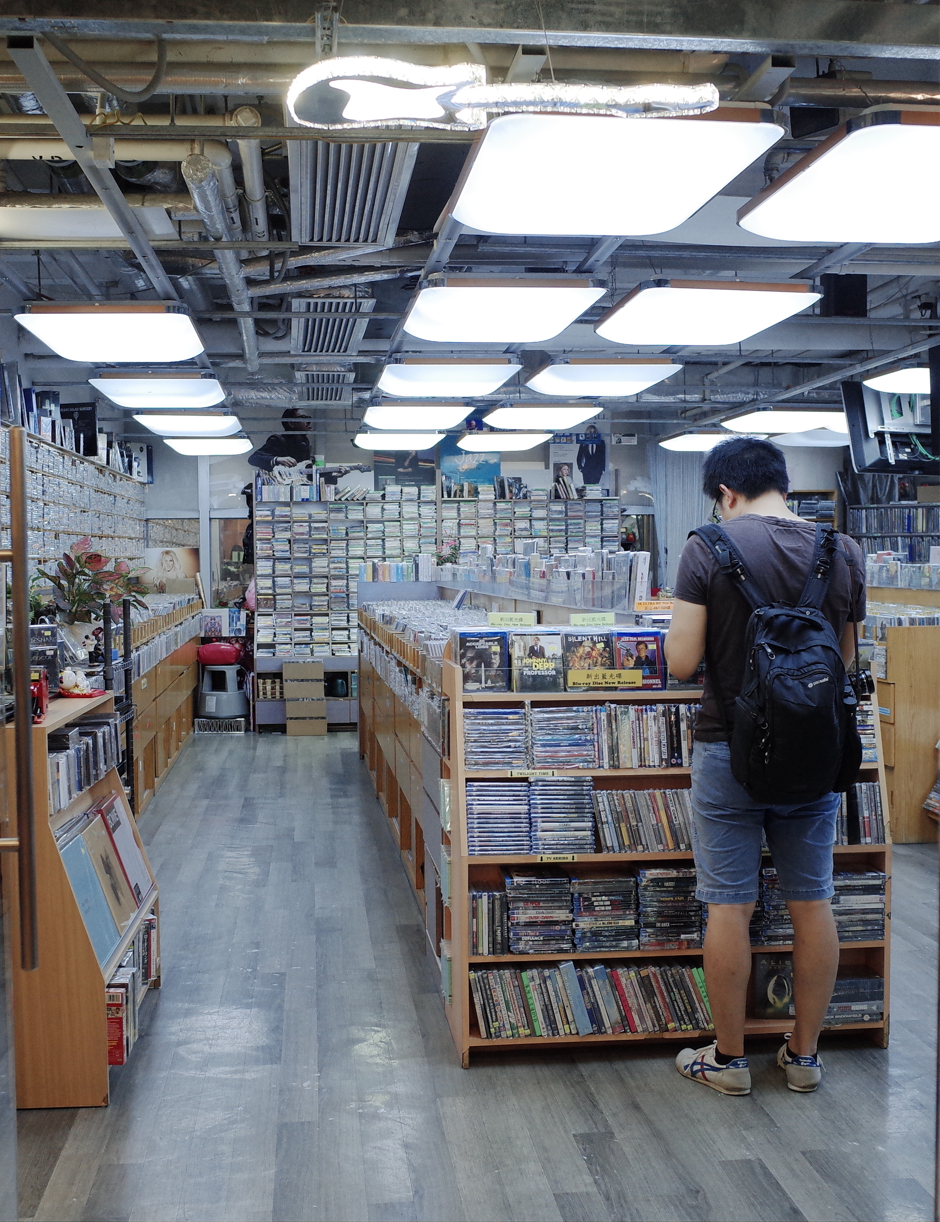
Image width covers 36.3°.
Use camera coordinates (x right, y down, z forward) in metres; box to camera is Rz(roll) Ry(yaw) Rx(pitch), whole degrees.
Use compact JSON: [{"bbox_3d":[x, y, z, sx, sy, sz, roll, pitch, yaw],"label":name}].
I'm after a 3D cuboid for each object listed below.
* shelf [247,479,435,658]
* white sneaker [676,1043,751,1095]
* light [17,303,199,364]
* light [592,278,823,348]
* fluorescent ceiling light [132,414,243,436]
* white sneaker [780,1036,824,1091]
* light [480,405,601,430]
[{"bbox_3d":[-1.040,-0.316,12.082,1.530,1.476,0.250,-1,2,-7],"label":"shelf"},{"bbox_3d":[0.621,1.162,3.733,0.098,0.117,0.267,-2,2,-33],"label":"white sneaker"},{"bbox_3d":[-1.411,-1.098,5.736,0.647,0.097,0.950,-1,2,-7],"label":"light"},{"bbox_3d":[0.903,-1.179,5.712,0.645,0.085,0.980,-1,2,-7],"label":"light"},{"bbox_3d":[-1.845,-1.231,9.455,0.647,0.097,0.950,-1,2,-7],"label":"fluorescent ceiling light"},{"bbox_3d":[0.881,1.192,3.859,0.100,0.110,0.275,0,2,5],"label":"white sneaker"},{"bbox_3d":[0.438,-1.233,9.120,0.647,0.097,0.950,-1,2,-7],"label":"light"}]

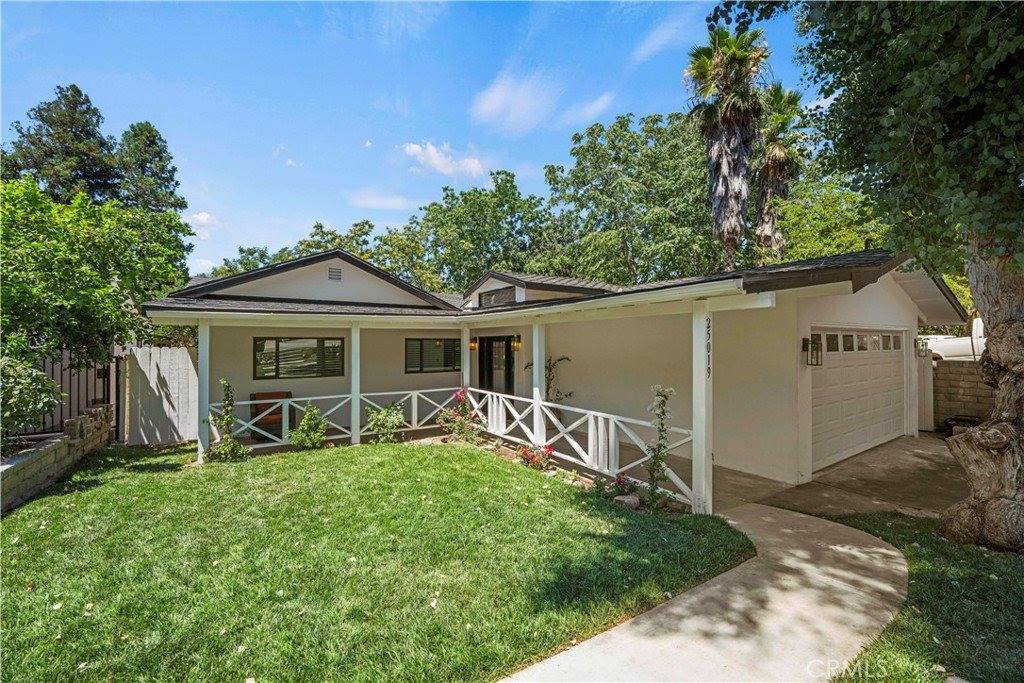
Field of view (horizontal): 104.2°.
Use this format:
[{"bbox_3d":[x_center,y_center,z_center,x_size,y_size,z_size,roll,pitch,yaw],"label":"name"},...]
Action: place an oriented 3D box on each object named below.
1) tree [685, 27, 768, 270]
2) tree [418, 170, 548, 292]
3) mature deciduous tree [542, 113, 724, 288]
[{"bbox_3d":[8.930,-5.570,16.500,3.480,15.040,3.380,0,0,0],"label":"tree"},{"bbox_3d":[-1.720,-4.210,24.000,8.220,12.310,7.980,0,0,0],"label":"tree"},{"bbox_3d":[6.610,-5.230,21.500,9.720,14.370,9.420,0,0,0],"label":"mature deciduous tree"}]

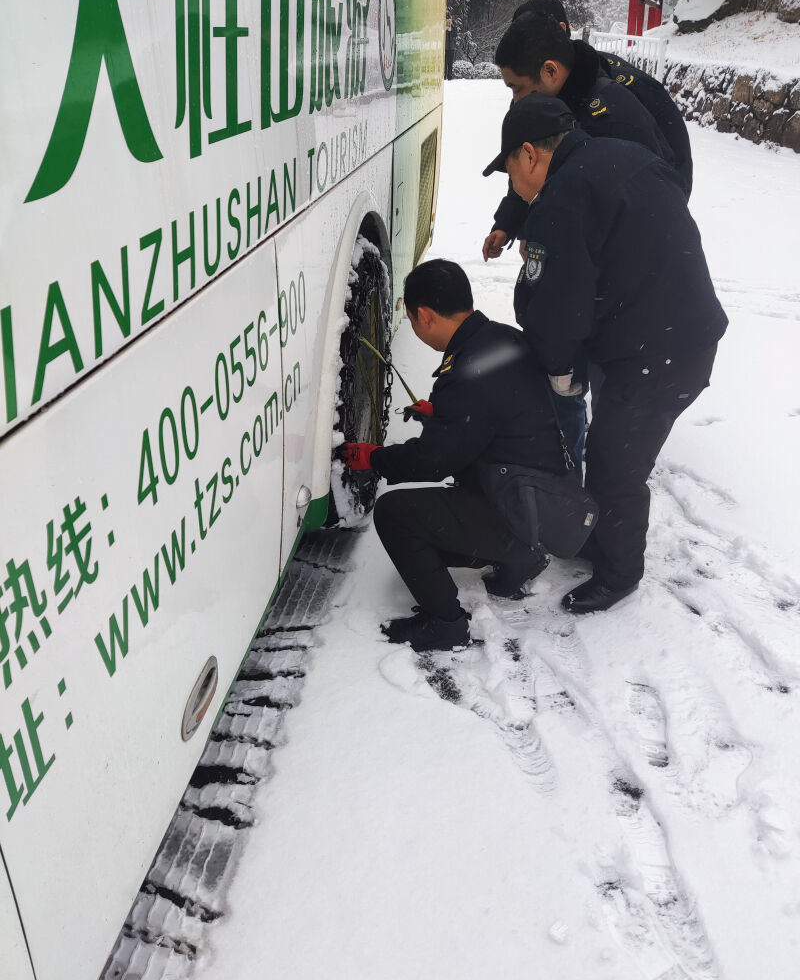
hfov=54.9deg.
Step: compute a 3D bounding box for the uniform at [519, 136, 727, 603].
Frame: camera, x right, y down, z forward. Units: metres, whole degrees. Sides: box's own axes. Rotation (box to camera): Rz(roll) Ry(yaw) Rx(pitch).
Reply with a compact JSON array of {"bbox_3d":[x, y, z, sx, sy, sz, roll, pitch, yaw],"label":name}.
[{"bbox_3d":[0.610,-0.293,2.250,0.640,1.380,0.530,1,30,2],"label":"uniform"}]

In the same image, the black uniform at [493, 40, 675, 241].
[{"bbox_3d":[0.550,-0.874,2.299,0.600,0.850,0.550,3,30,6],"label":"black uniform"}]

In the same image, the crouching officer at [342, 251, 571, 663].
[{"bbox_3d":[0.165,-0.115,2.271,0.760,1.100,0.560,9,31,15],"label":"crouching officer"}]

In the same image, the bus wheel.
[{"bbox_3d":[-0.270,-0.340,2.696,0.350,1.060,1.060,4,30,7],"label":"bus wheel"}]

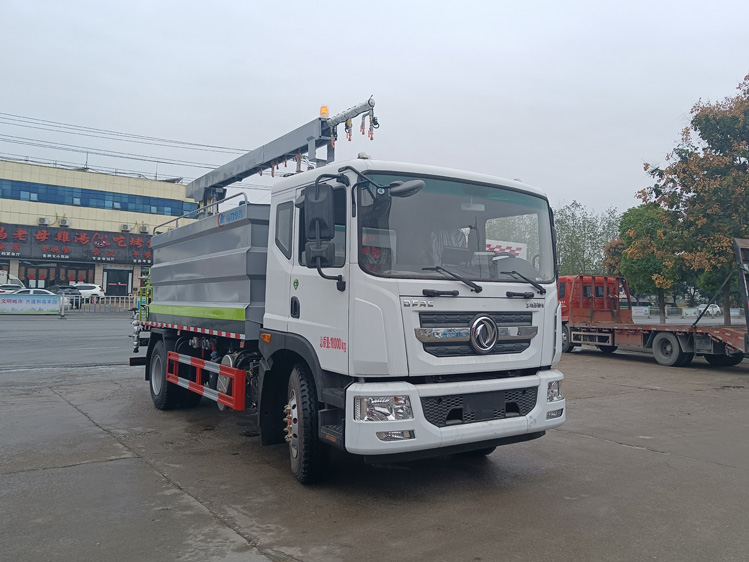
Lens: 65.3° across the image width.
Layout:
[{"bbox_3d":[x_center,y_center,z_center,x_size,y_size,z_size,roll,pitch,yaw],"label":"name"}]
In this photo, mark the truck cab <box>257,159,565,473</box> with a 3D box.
[{"bbox_3d":[0.374,0.228,5.633,2.400,2.310,2.030,2,-3,-34],"label":"truck cab"}]

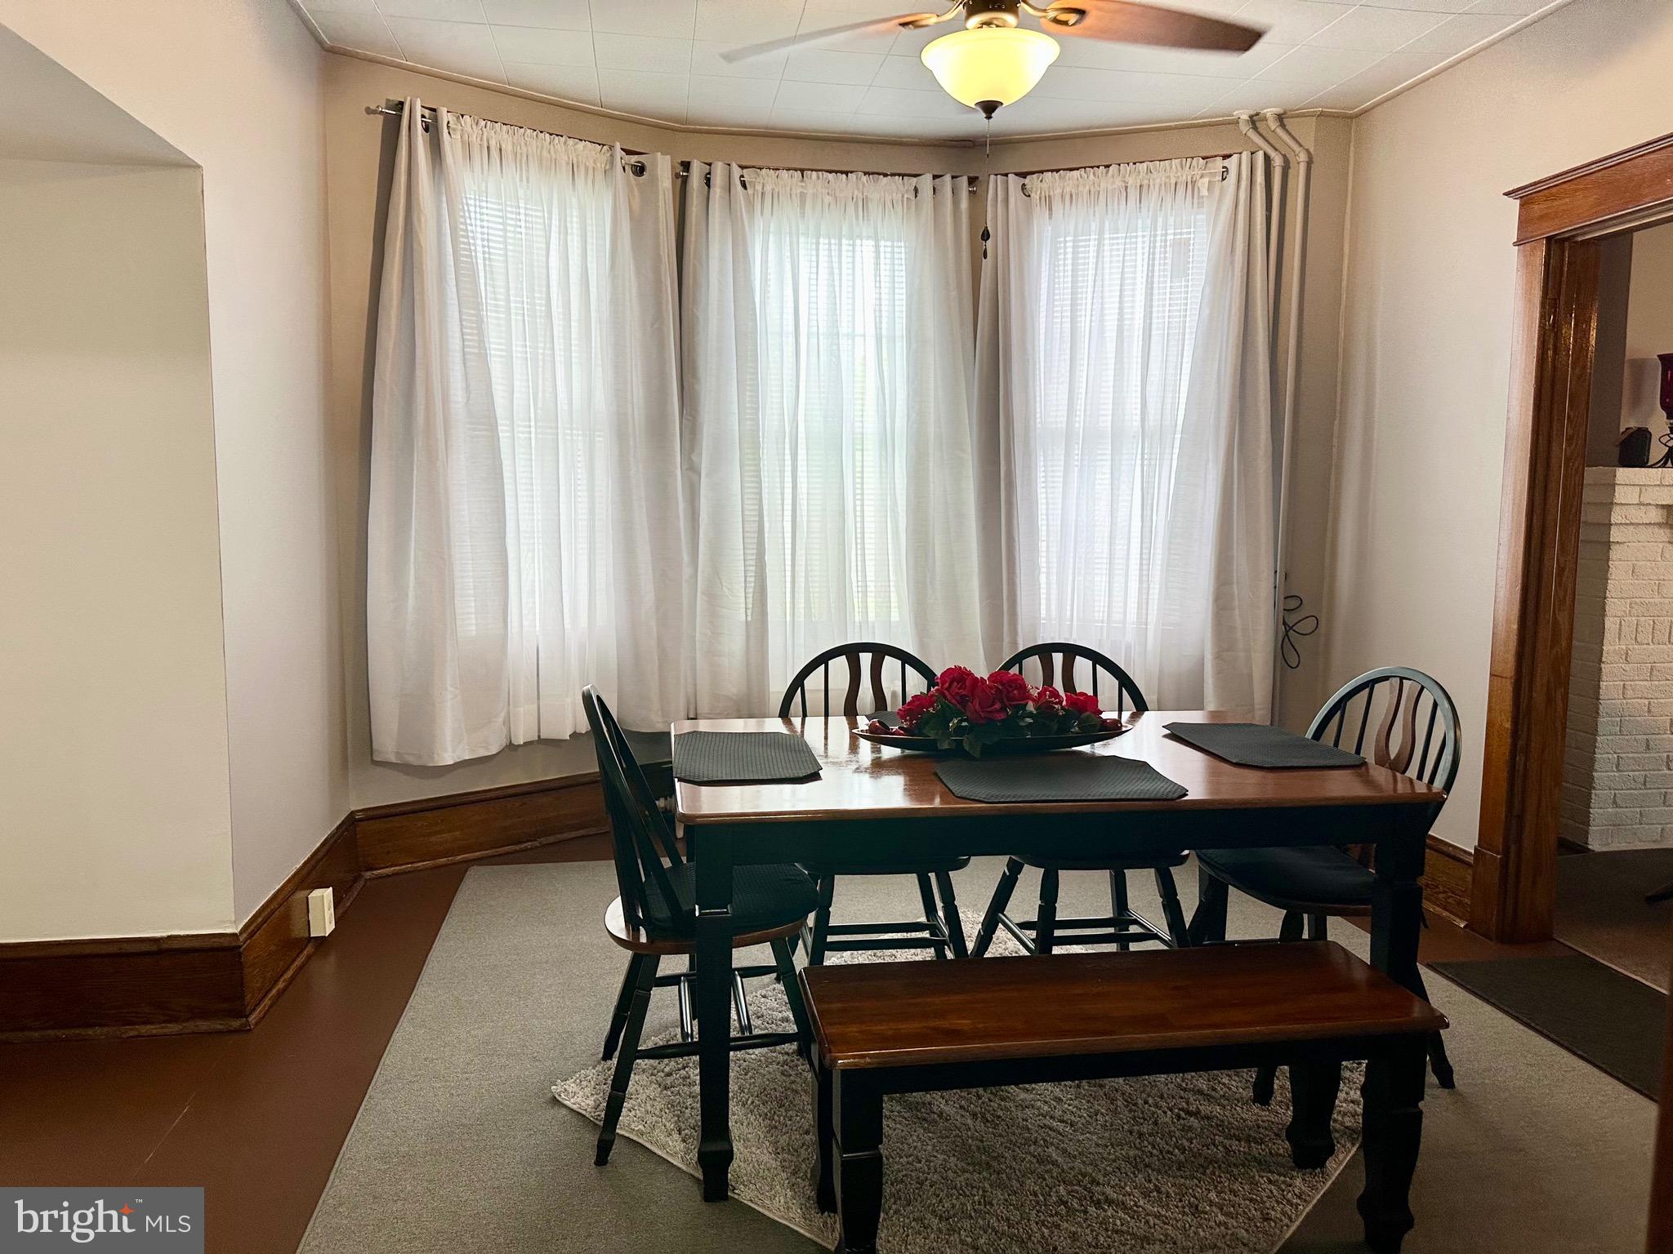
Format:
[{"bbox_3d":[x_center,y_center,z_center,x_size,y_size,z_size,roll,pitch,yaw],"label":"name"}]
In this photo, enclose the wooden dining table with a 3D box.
[{"bbox_3d":[0.394,0.666,2.701,1.524,0.771,0.922,0,6,-9],"label":"wooden dining table"}]

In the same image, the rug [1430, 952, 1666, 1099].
[{"bbox_3d":[2.065,1.039,2.980,0.490,0.012,0.950,0,6,-9],"label":"rug"}]

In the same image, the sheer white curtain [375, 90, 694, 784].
[{"bbox_3d":[-1.085,-0.649,4.217,1.202,2.229,0.149,-4,8,-37],"label":"sheer white curtain"}]

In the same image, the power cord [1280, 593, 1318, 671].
[{"bbox_3d":[1.773,0.018,4.440,0.149,0.298,0.060,3,6,18],"label":"power cord"}]

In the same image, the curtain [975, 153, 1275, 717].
[{"bbox_3d":[1.119,-0.674,4.534,1.152,2.190,0.139,3,6,18],"label":"curtain"}]

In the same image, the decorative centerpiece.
[{"bbox_3d":[0.360,0.180,2.654,0.630,0.195,0.240,0,6,-9],"label":"decorative centerpiece"}]

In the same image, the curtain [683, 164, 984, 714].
[{"bbox_3d":[0.004,-0.700,4.658,1.231,2.209,0.139,0,6,-8],"label":"curtain"}]

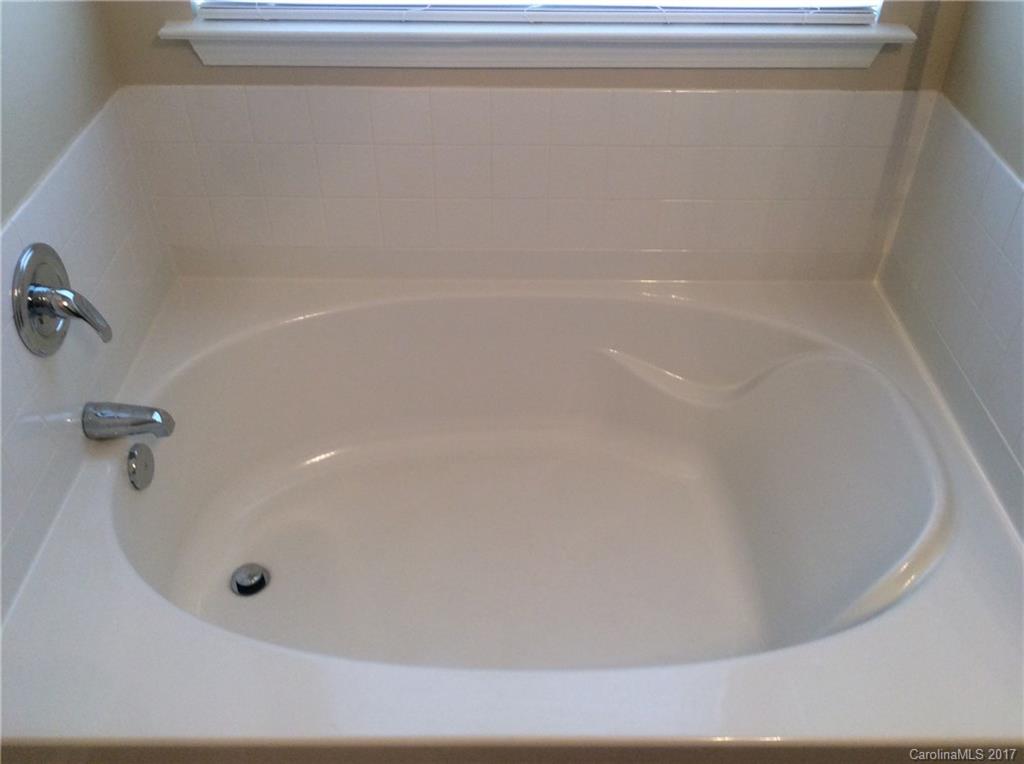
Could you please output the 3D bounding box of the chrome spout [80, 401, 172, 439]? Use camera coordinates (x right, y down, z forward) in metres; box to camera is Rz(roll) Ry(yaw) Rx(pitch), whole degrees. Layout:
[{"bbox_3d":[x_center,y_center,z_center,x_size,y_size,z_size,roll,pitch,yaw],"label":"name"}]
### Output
[{"bbox_3d":[-0.630,0.067,1.568,0.140,0.066,0.061,0,39,-1],"label":"chrome spout"}]

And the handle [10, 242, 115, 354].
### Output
[{"bbox_3d":[-0.653,-0.121,1.399,0.092,0.174,0.174,0,39,-1],"label":"handle"}]

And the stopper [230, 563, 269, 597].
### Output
[{"bbox_3d":[-0.503,0.378,1.813,0.075,0.025,0.075,0,39,-1],"label":"stopper"}]

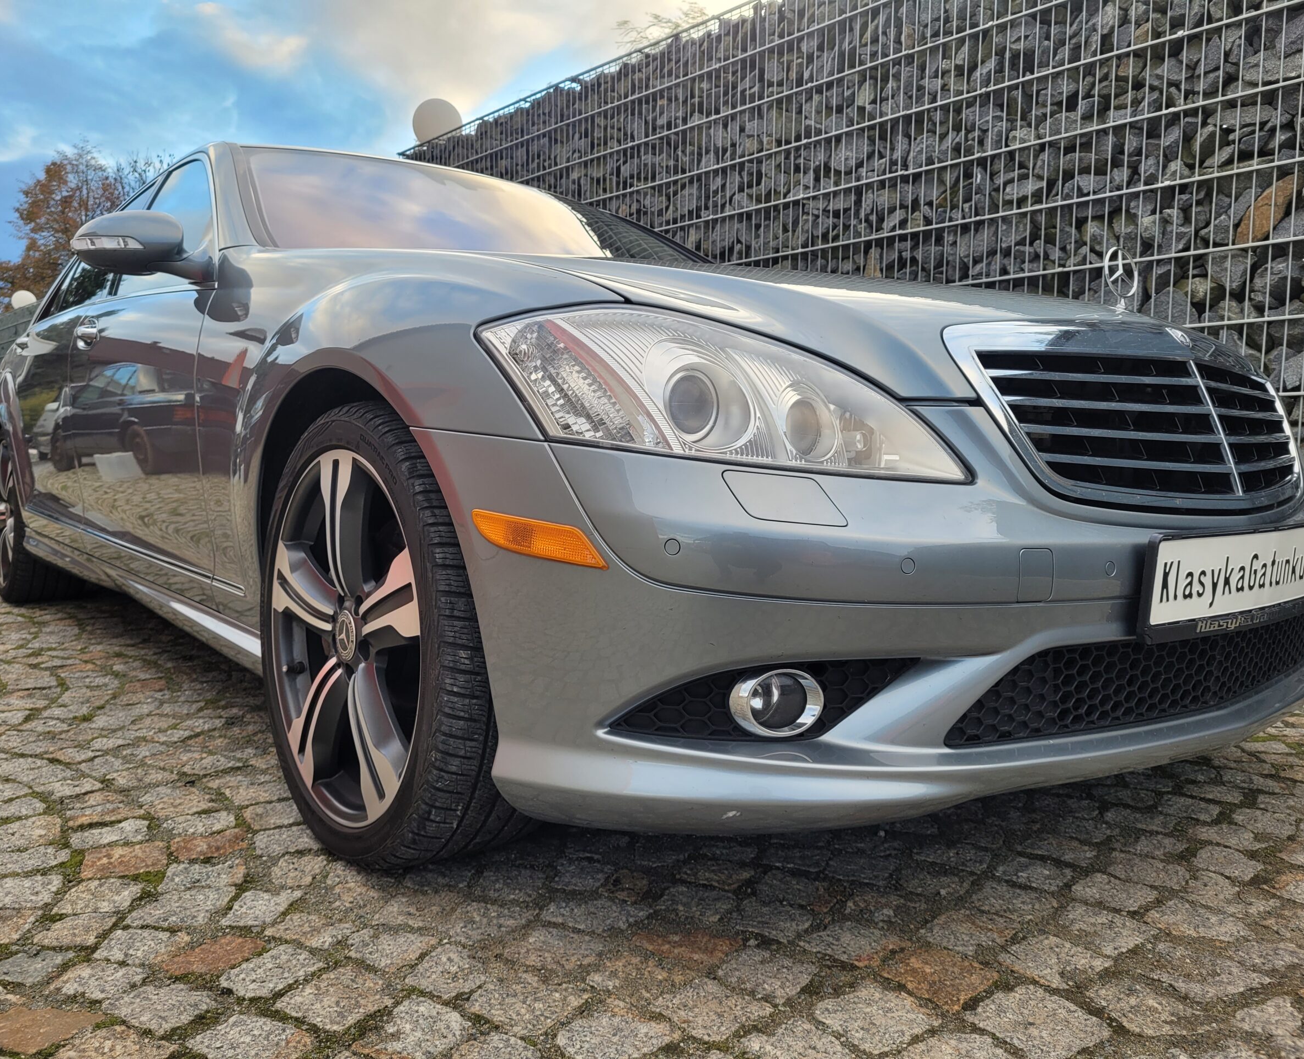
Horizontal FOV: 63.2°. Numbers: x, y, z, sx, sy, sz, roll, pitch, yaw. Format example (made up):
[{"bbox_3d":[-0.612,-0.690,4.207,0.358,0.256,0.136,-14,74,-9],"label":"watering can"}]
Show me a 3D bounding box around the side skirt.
[{"bbox_3d":[-1.385,0.123,2.744,0.112,0.117,2.370,-1,5,-39],"label":"side skirt"}]

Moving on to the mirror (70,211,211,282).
[{"bbox_3d":[-1.039,-0.574,2.158,0.220,0.160,0.240,-1,5,-39],"label":"mirror"}]

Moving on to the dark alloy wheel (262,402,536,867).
[{"bbox_3d":[-0.366,0.142,1.617,0.257,0.680,0.680,-1,5,-39],"label":"dark alloy wheel"}]

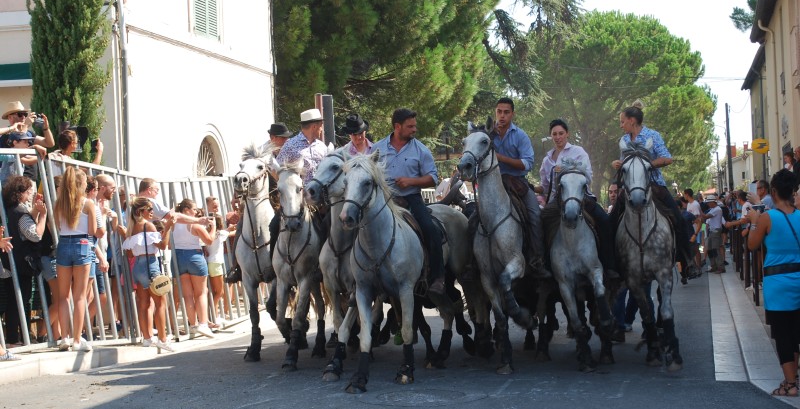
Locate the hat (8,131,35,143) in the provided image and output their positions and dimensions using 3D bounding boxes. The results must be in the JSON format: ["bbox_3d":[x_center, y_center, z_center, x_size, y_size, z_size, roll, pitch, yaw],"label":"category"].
[{"bbox_3d":[-3.706,-0.667,13.100,0.265,0.125,0.180,-2,-1,12],"label":"hat"}]

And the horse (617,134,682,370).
[{"bbox_3d":[2.150,0.413,11.500,0.560,1.870,2.200,-2,-1,12],"label":"horse"}]

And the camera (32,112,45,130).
[{"bbox_3d":[-3.729,-0.862,13.800,0.110,0.110,0.130,-3,-1,41],"label":"camera"}]

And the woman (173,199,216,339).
[{"bbox_3d":[-2.369,0.726,15.400,0.430,1.600,0.450,-2,-1,36],"label":"woman"}]

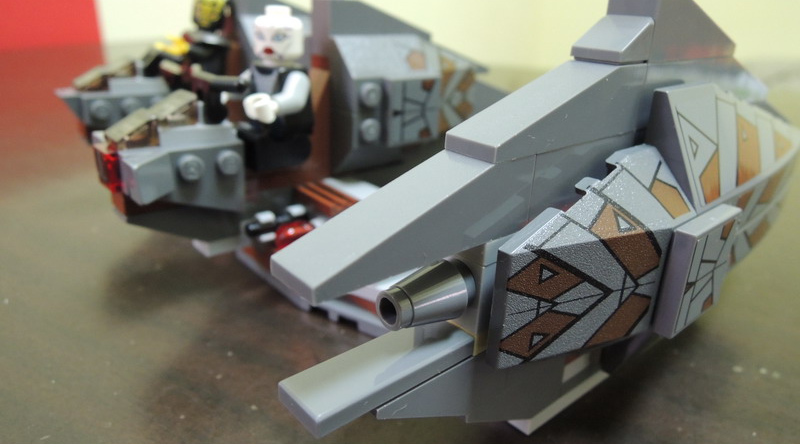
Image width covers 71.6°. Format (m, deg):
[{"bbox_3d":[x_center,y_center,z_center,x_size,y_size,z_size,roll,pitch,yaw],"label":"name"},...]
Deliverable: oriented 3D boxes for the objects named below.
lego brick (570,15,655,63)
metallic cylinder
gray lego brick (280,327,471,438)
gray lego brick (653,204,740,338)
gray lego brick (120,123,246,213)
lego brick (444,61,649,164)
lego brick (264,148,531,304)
[{"bbox_3d":[0.030,-0.026,0.078,0.008,0.006,0.008,-16,29,-38],"label":"lego brick"},{"bbox_3d":[0.003,0.010,0.068,0.011,0.008,0.008,-16,29,-38],"label":"metallic cylinder"},{"bbox_3d":[-0.002,0.018,0.067,0.024,0.003,0.008,-16,29,-38],"label":"gray lego brick"},{"bbox_3d":[0.044,0.007,0.082,0.016,0.016,0.003,-16,29,-38],"label":"gray lego brick"},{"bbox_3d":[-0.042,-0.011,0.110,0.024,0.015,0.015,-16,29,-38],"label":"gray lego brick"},{"bbox_3d":[0.020,-0.016,0.073,0.032,0.010,0.008,-16,29,-38],"label":"lego brick"},{"bbox_3d":[0.002,-0.002,0.062,0.032,0.010,0.008,-16,29,-38],"label":"lego brick"}]

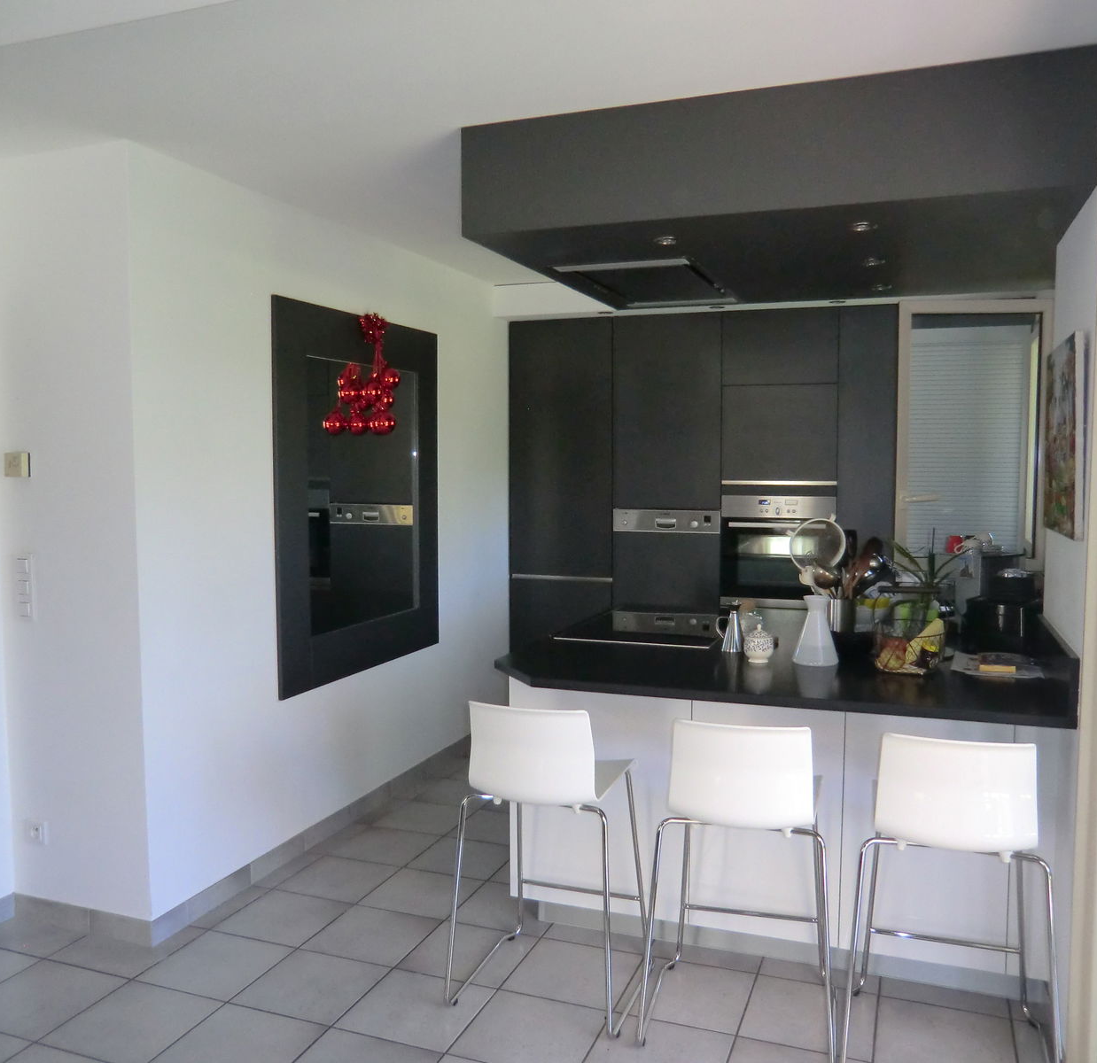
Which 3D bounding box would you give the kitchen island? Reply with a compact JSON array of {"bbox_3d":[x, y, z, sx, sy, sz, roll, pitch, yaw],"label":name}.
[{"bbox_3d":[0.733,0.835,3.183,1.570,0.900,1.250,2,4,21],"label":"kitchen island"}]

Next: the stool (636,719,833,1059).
[{"bbox_3d":[0.513,0.885,2.625,0.468,0.846,0.495,1,4,20],"label":"stool"}]

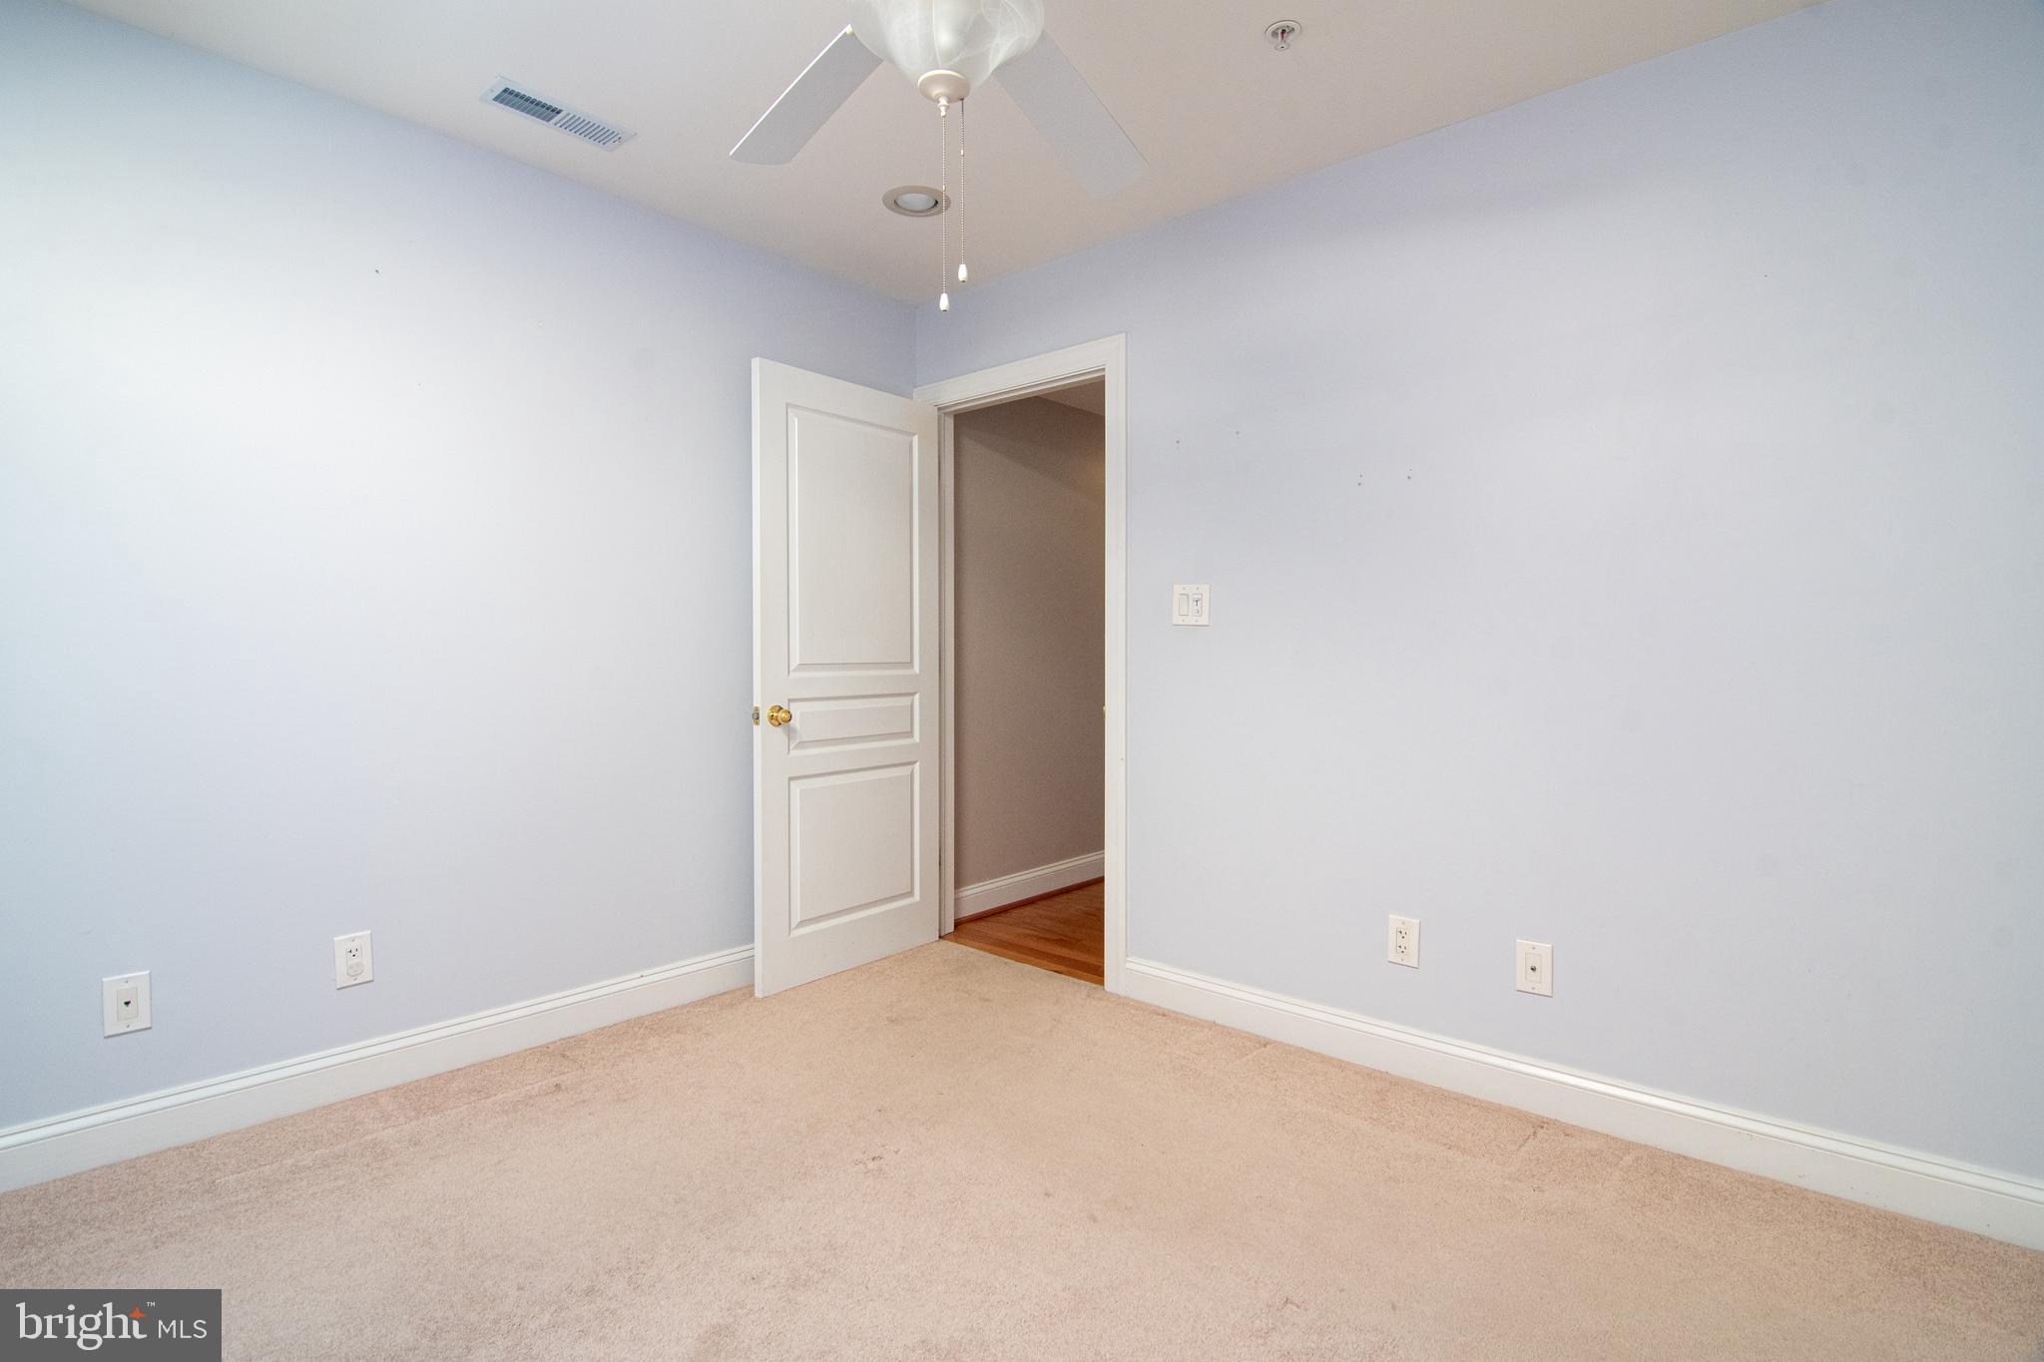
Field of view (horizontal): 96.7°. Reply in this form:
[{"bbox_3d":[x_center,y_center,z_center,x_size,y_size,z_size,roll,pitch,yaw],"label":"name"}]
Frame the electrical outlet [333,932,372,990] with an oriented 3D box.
[{"bbox_3d":[-1.628,0.682,2.216,0.010,0.125,0.079,2,2,43],"label":"electrical outlet"}]

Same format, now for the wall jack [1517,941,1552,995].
[{"bbox_3d":[1.229,0.689,2.175,0.079,0.125,0.010,2,2,40],"label":"wall jack"}]

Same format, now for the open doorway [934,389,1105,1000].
[{"bbox_3d":[0.027,-0.006,3.236,0.780,2.010,0.120,2,2,40],"label":"open doorway"}]

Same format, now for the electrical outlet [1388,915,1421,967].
[{"bbox_3d":[0.996,0.681,2.367,0.079,0.125,0.010,2,2,40],"label":"electrical outlet"}]

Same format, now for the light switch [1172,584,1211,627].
[{"bbox_3d":[0.513,-0.228,2.745,0.124,0.125,0.012,2,2,40],"label":"light switch"}]

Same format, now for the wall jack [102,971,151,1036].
[{"bbox_3d":[-1.898,0.687,1.928,0.010,0.125,0.079,2,2,43],"label":"wall jack"}]

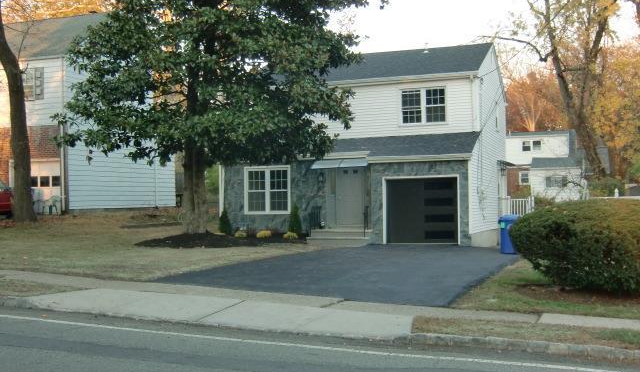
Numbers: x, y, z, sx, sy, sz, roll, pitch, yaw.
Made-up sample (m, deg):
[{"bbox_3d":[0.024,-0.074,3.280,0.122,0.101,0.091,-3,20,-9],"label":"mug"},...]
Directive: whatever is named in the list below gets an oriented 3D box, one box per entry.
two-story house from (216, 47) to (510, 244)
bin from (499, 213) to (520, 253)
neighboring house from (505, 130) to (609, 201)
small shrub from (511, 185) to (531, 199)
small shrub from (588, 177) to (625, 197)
[{"bbox_3d":[2.565,-1.764,30.504,9.040,8.000,12.020,-2,-2,20],"label":"two-story house"},{"bbox_3d":[5.347,1.364,20.800,0.620,1.100,0.720,-2,-2,20],"label":"bin"},{"bbox_3d":[19.756,-1.657,64.500,11.300,6.800,9.500,-2,-2,20],"label":"neighboring house"},{"bbox_3d":[16.268,0.609,60.000,1.650,1.400,1.500,-2,-2,20],"label":"small shrub"},{"bbox_3d":[19.371,0.270,50.000,2.400,1.800,2.000,-2,-2,20],"label":"small shrub"}]

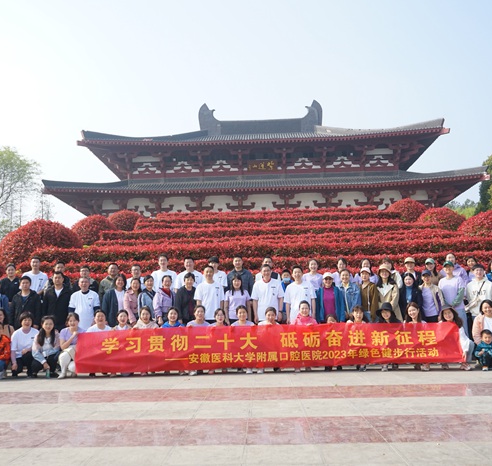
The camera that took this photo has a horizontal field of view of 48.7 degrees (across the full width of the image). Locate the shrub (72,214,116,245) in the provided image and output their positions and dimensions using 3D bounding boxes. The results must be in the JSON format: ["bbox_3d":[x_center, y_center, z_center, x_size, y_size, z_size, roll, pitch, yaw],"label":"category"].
[{"bbox_3d":[-6.974,-0.040,25.081,2.200,1.650,2.200,-2,-8,2],"label":"shrub"}]

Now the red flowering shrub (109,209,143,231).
[{"bbox_3d":[-6.875,-0.515,30.888,2.100,1.550,2.100,-2,-8,2],"label":"red flowering shrub"}]

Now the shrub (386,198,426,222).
[{"bbox_3d":[9.129,-1.130,30.581,2.300,1.650,2.300,-2,-8,2],"label":"shrub"}]

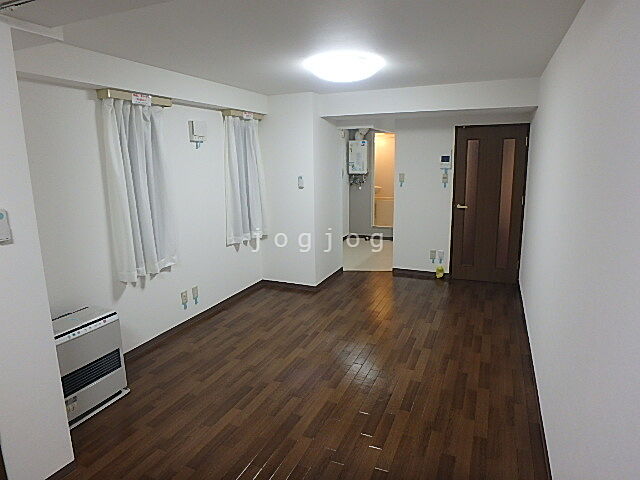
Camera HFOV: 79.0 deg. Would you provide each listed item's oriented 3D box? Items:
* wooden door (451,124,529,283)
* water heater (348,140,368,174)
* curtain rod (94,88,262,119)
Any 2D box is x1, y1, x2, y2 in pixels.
[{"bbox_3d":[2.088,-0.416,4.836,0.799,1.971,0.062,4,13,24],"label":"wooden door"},{"bbox_3d":[0.757,-1.588,7.467,0.346,0.615,0.187,4,13,24],"label":"water heater"},{"bbox_3d":[-1.118,-1.223,3.631,0.129,0.065,2.021,4,13,24],"label":"curtain rod"}]

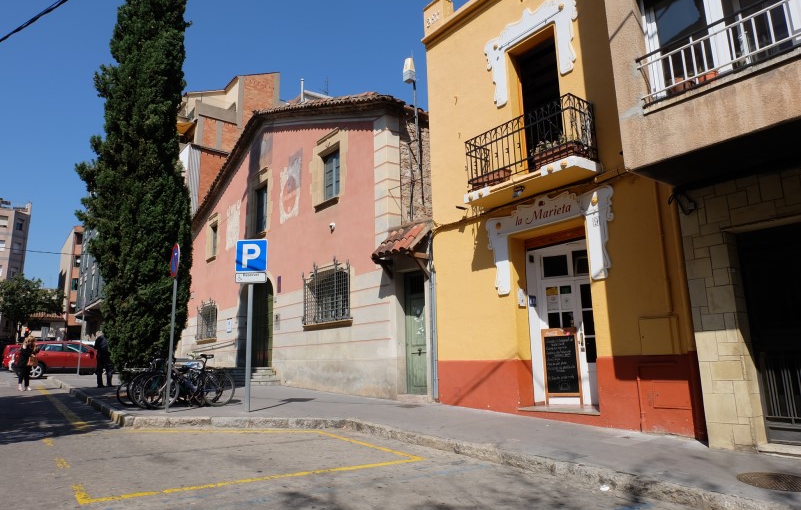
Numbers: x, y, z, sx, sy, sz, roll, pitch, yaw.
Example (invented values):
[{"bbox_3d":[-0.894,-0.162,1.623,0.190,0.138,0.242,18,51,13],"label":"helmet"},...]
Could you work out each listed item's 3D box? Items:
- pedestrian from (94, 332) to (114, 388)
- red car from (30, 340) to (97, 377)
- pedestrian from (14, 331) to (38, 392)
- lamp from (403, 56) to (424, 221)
[{"bbox_3d":[-9.267,3.268,16.774,0.420,1.720,0.500,1,-12,-10],"label":"pedestrian"},{"bbox_3d":[-14.474,4.622,23.559,4.300,1.600,1.800,7,-14,-35],"label":"red car"},{"bbox_3d":[-11.667,3.384,16.668,0.420,1.660,0.500,-7,-13,26],"label":"pedestrian"},{"bbox_3d":[0.296,-2.719,12.204,0.360,3.896,0.400,-8,-13,29],"label":"lamp"}]

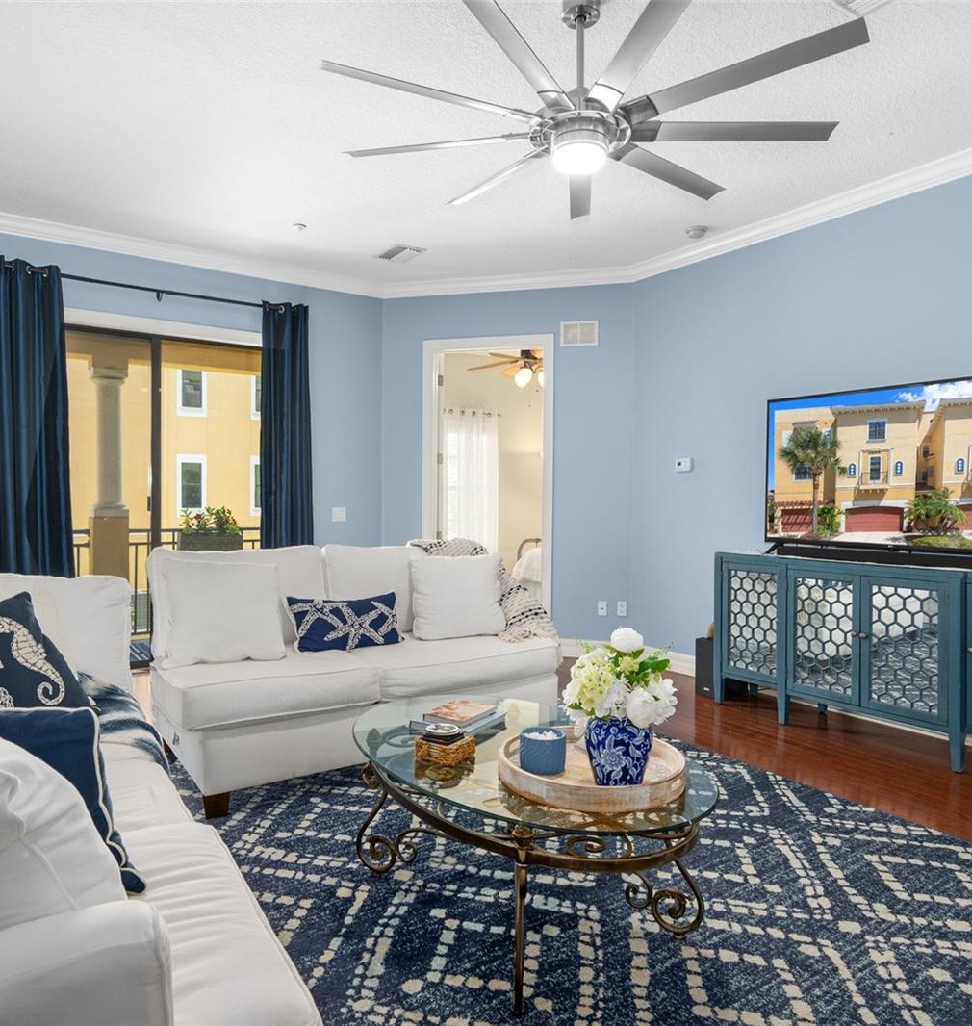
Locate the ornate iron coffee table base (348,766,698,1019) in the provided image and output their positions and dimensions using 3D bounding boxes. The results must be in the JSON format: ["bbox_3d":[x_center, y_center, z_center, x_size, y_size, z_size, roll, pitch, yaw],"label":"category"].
[{"bbox_3d":[0.094,0.977,2.276,0.784,0.481,1.246,-1,1,-35],"label":"ornate iron coffee table base"}]

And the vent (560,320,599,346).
[{"bbox_3d":[0.728,-1.400,5.671,0.291,0.190,0.020,1,1,14],"label":"vent"}]

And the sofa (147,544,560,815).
[{"bbox_3d":[-0.640,0.686,3.745,1.841,0.993,1.012,-1,1,-35],"label":"sofa"}]

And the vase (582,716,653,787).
[{"bbox_3d":[0.345,0.613,1.885,0.187,0.195,0.187,0,1,0],"label":"vase"}]

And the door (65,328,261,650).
[{"bbox_3d":[-2.327,-0.046,5.123,1.834,2.385,0.101,-1,1,-35],"label":"door"}]

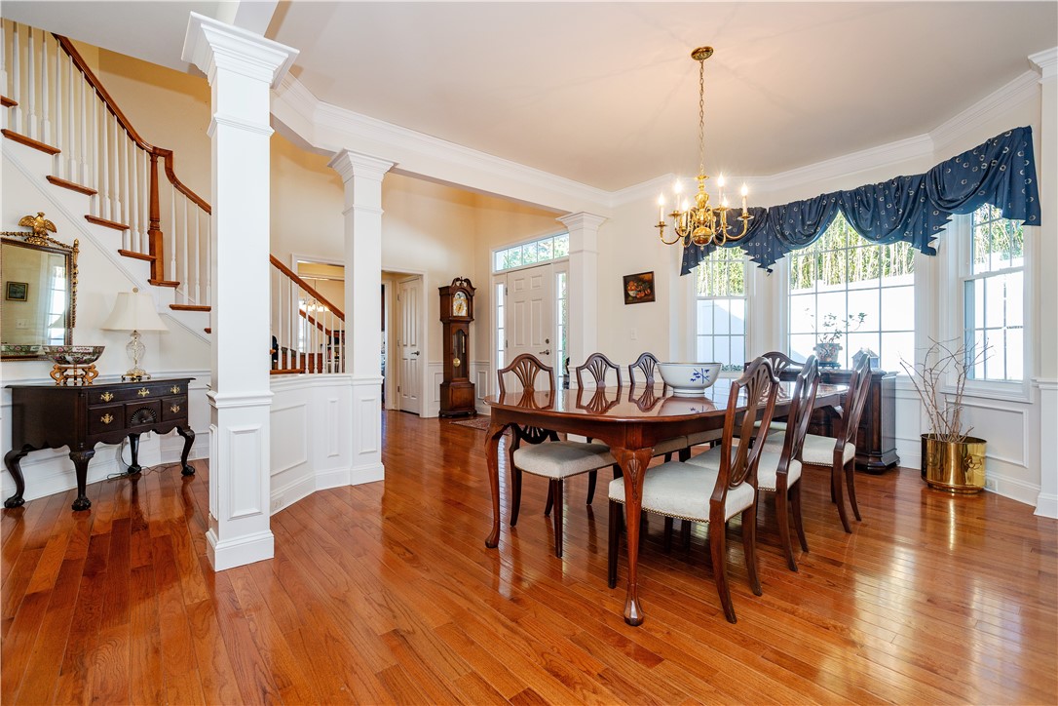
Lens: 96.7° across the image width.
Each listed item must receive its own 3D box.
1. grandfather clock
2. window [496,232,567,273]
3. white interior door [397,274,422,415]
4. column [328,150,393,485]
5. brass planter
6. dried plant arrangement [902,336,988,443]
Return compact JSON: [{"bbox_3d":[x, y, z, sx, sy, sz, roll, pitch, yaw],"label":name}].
[{"bbox_3d":[-1.056,-0.096,7.027,0.480,2.060,0.310,0,1,-39],"label":"grandfather clock"},{"bbox_3d":[0.016,-1.298,6.220,0.090,0.360,1.720,0,1,-39],"label":"window"},{"bbox_3d":[-1.842,-0.093,7.307,0.050,2.040,0.740,0,1,-39],"label":"white interior door"},{"bbox_3d":[-1.263,-0.236,3.574,0.380,2.390,0.380,0,1,-39],"label":"column"},{"bbox_3d":[3.042,0.791,3.372,0.355,0.356,0.355,0,1,-39],"label":"brass planter"},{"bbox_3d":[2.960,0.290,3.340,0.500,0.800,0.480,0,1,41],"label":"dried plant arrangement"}]

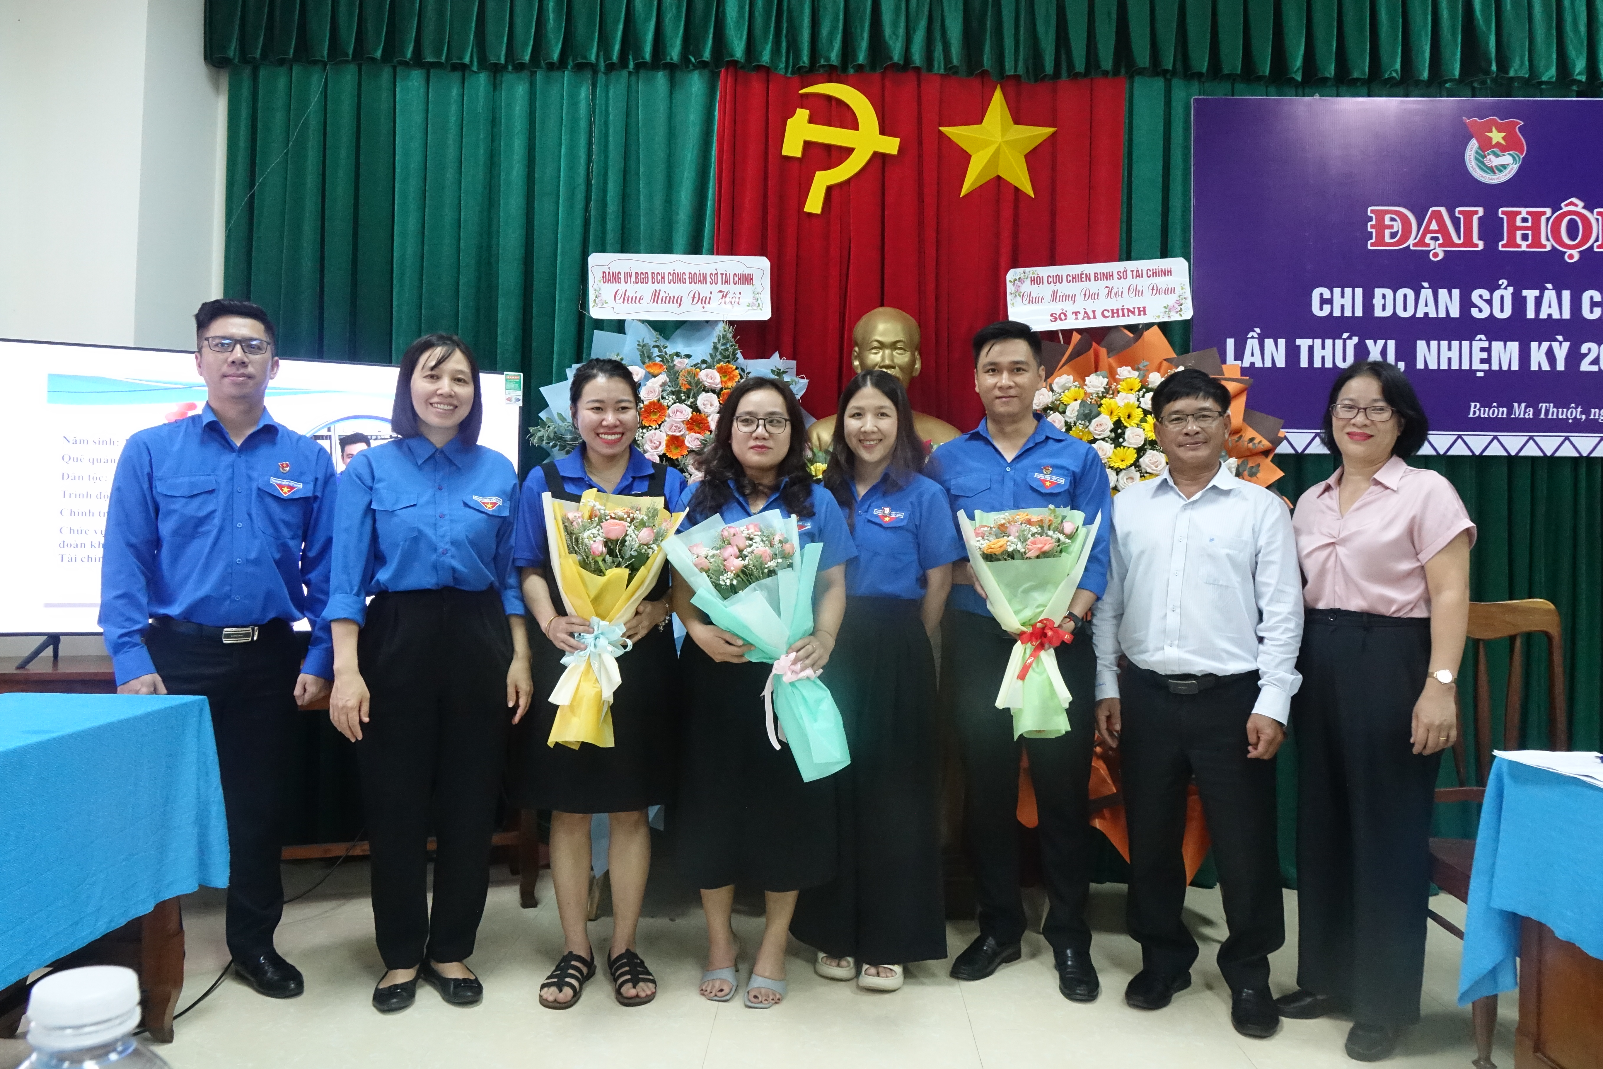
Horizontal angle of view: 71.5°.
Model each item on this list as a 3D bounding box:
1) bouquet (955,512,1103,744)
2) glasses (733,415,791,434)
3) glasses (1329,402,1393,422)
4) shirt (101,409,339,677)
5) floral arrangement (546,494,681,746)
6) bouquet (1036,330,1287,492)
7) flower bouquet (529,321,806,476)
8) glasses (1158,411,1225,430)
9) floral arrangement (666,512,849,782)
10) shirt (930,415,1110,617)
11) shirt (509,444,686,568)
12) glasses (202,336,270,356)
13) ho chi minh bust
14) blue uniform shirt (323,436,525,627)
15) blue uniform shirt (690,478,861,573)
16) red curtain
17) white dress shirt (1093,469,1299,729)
[{"bbox_3d":[0.559,0.214,2.700,0.335,0.550,0.210,0,-3,7],"label":"bouquet"},{"bbox_3d":[-0.096,-0.270,2.760,0.140,0.043,0.140,3,-1,0],"label":"glasses"},{"bbox_3d":[1.340,-0.283,2.660,0.138,0.043,0.140,2,-4,27],"label":"glasses"},{"bbox_3d":[-1.465,0.025,2.820,0.540,0.700,0.270,2,-2,-27],"label":"shirt"},{"bbox_3d":[-0.447,0.198,2.620,0.310,0.585,0.210,5,-3,-6],"label":"floral arrangement"},{"bbox_3d":[1.075,-0.315,3.420,0.800,0.620,0.320,0,-2,6],"label":"bouquet"},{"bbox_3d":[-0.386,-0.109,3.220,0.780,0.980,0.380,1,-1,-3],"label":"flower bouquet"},{"bbox_3d":[0.955,-0.280,2.730,0.147,0.043,0.140,-6,-1,19],"label":"glasses"},{"bbox_3d":[-0.050,0.255,2.590,0.350,0.620,0.210,-17,-3,-2],"label":"floral arrangement"},{"bbox_3d":[0.556,-0.045,2.880,0.490,0.540,0.300,0,-2,17],"label":"shirt"},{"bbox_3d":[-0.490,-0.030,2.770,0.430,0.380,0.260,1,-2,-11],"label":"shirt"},{"bbox_3d":[-1.420,-0.462,2.810,0.143,0.046,0.140,6,-4,-27],"label":"glasses"},{"bbox_3d":[0.262,-0.373,3.450,0.475,0.610,0.310,1,-1,2],"label":"ho chi minh bust"},{"bbox_3d":[-0.930,0.000,2.760,0.460,0.490,0.260,1,-2,-22],"label":"blue uniform shirt"},{"bbox_3d":[-0.077,0.025,2.800,0.450,0.430,0.250,1,-1,3],"label":"blue uniform shirt"},{"bbox_3d":[0.367,-0.230,3.650,1.340,2.750,0.130,1,-1,0],"label":"red curtain"},{"bbox_3d":[0.994,0.144,2.790,0.510,0.630,0.270,1,-1,20],"label":"white dress shirt"}]

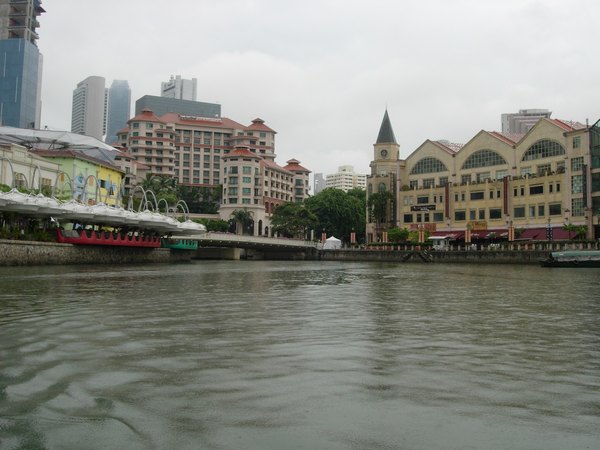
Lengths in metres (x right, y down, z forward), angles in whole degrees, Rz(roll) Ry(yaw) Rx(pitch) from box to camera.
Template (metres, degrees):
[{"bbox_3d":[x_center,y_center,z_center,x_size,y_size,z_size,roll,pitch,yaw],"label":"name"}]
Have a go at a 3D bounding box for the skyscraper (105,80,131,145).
[{"bbox_3d":[-291.531,-91.848,1055.119,38.000,269.000,38.000,1,-3,-16],"label":"skyscraper"}]

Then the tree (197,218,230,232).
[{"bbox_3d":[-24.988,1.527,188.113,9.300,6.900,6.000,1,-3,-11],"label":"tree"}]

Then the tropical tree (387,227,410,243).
[{"bbox_3d":[22.884,2.960,153.035,5.200,4.900,4.800,0,-3,15],"label":"tropical tree"}]

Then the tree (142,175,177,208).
[{"bbox_3d":[-47.478,-8.414,222.589,12.500,17.000,11.000,1,-3,-11],"label":"tree"}]

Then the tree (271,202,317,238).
[{"bbox_3d":[-1.847,0.088,187.189,14.000,13.200,13.000,1,-3,0],"label":"tree"}]

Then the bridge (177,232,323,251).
[{"bbox_3d":[-12.242,3.741,148.978,38.000,3.400,8.000,2,-3,-25],"label":"bridge"}]

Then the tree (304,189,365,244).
[{"bbox_3d":[9.861,-1.636,188.274,18.000,17.000,16.000,1,-3,0],"label":"tree"}]

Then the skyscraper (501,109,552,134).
[{"bbox_3d":[188.163,-34.099,547.209,38.000,118.000,28.000,0,-3,6],"label":"skyscraper"}]

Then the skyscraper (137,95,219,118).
[{"bbox_3d":[-118.489,-47.140,642.747,76.000,146.000,30.000,2,-3,-31],"label":"skyscraper"}]

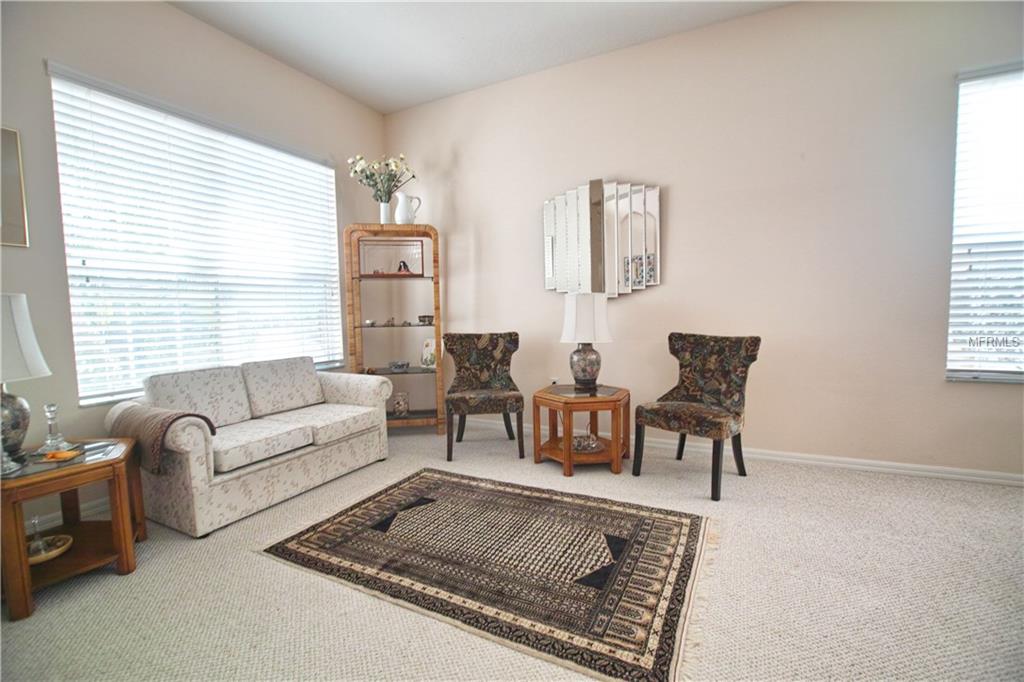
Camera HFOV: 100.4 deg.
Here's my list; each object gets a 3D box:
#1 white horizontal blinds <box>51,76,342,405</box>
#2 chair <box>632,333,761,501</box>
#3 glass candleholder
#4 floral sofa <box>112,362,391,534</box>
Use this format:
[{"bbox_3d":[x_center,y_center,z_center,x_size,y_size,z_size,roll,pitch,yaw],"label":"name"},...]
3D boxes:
[{"bbox_3d":[-2.015,-0.597,3.170,0.062,1.842,1.893,1,4,26],"label":"white horizontal blinds"},{"bbox_3d":[1.216,0.442,2.843,0.605,0.930,0.627,-5,5,-42],"label":"chair"},{"bbox_3d":[-2.182,0.410,2.025,0.134,0.217,0.134,1,4,26],"label":"glass candleholder"},{"bbox_3d":[-1.649,0.560,2.929,0.840,0.795,1.590,1,4,29],"label":"floral sofa"}]

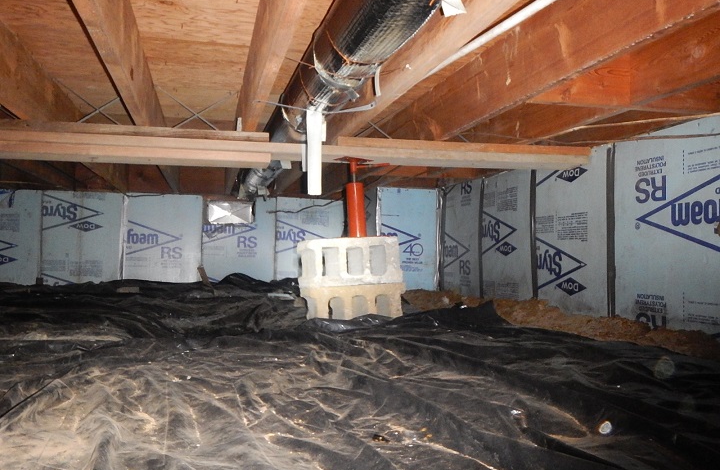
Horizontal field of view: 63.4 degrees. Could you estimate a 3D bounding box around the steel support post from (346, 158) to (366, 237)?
[{"bbox_3d":[-0.015,-0.155,2.470,0.080,0.335,0.080,-5,-2,0],"label":"steel support post"}]

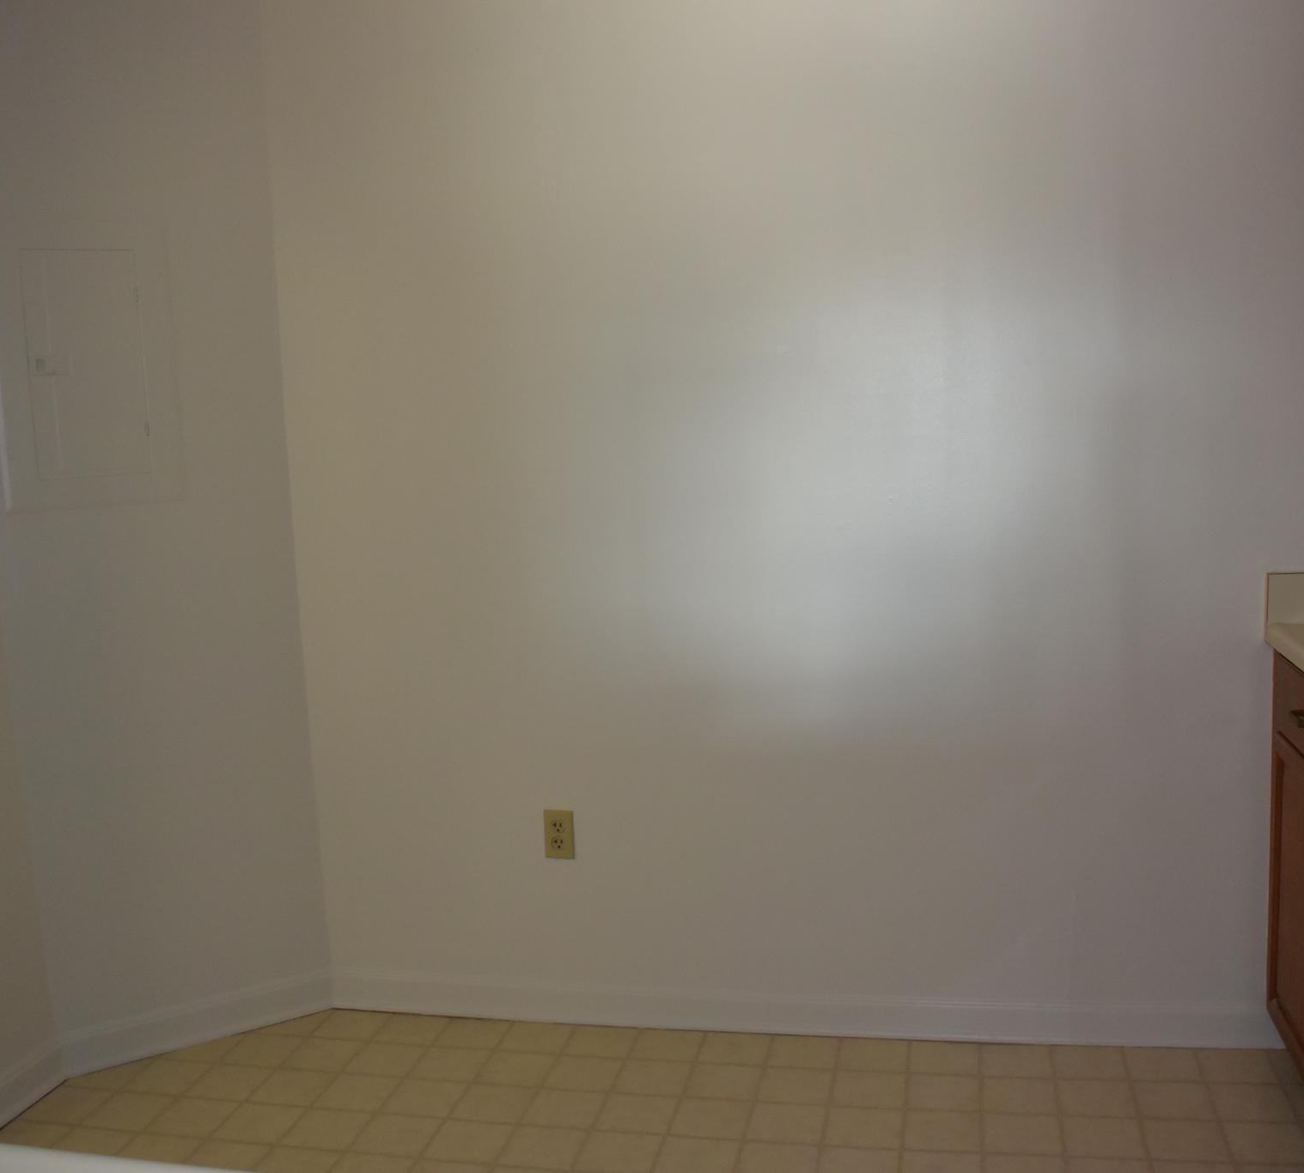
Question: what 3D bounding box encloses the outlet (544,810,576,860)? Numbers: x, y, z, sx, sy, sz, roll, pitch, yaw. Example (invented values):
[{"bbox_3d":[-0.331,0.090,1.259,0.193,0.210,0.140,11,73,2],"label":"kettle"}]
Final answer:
[{"bbox_3d":[-0.212,0.566,3.010,0.070,0.115,0.010,-1,7,12],"label":"outlet"}]

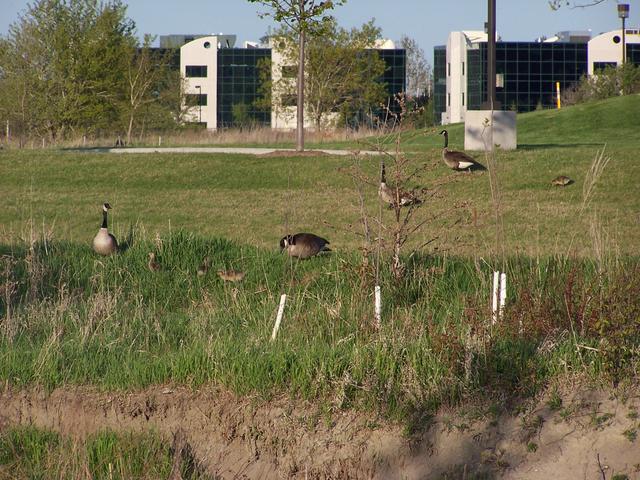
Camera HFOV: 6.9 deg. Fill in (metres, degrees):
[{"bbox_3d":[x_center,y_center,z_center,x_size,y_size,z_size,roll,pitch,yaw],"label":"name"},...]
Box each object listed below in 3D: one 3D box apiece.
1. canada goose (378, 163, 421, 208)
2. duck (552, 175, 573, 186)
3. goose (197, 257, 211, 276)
[{"bbox_3d":[1.285,-0.878,85.000,0.720,0.750,0.280,-1,2,-21],"label":"canada goose"},{"bbox_3d":[3.991,-0.975,88.000,0.350,0.200,0.160,0,2,-9],"label":"duck"},{"bbox_3d":[-1.575,0.365,72.000,0.150,0.280,0.280,1,2,37],"label":"goose"}]

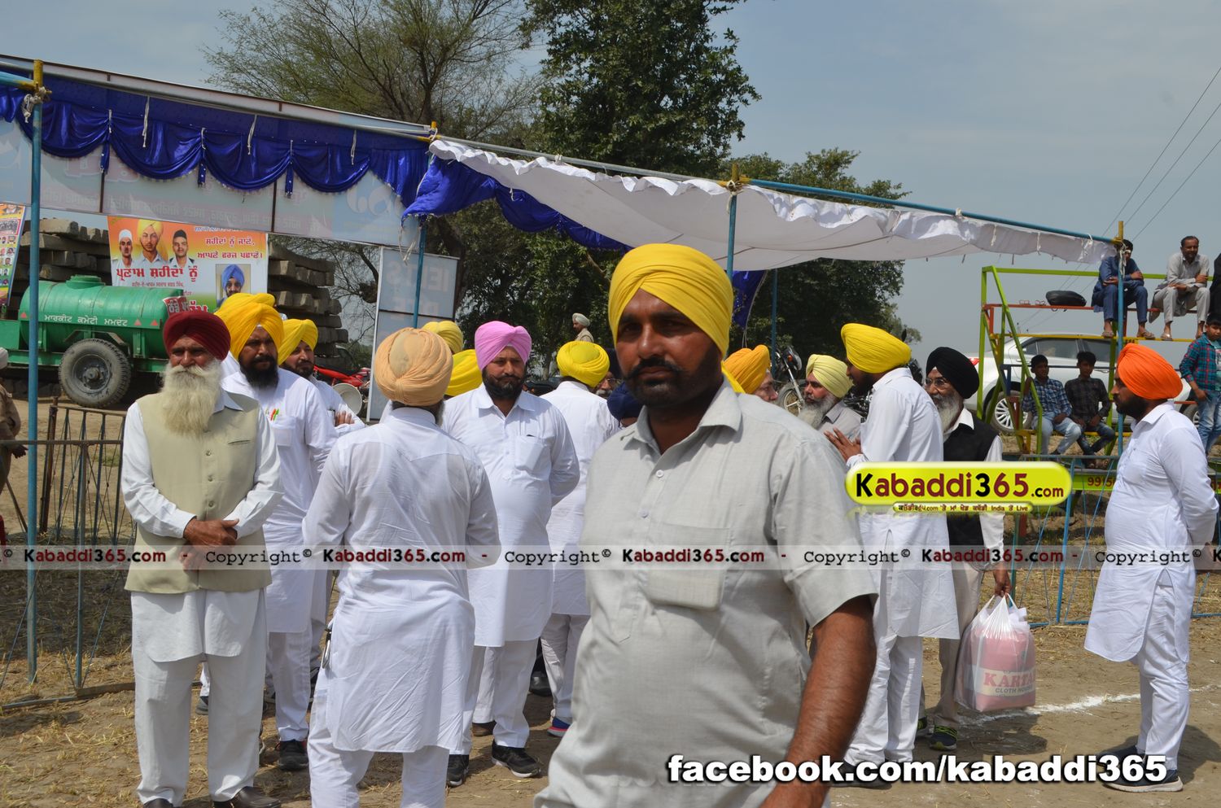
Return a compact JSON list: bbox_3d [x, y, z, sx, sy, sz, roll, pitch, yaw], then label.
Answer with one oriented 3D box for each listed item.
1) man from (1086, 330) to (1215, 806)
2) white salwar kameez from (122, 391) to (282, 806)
[{"bbox_3d":[2.150,0.630,5.250,0.470,1.740,0.490,1,0,5],"label":"man"},{"bbox_3d":[-1.443,0.692,4.670,0.570,1.500,0.360,1,2,-22],"label":"white salwar kameez"}]

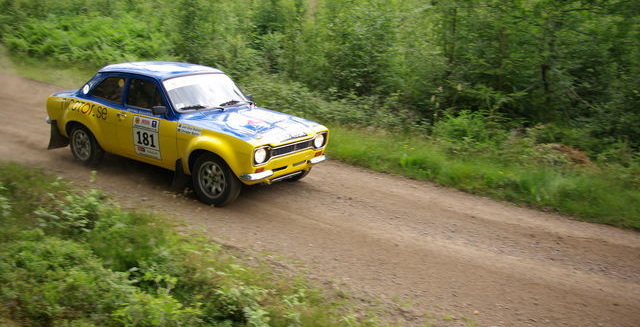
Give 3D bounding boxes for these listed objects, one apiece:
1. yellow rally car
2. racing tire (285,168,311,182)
[{"bbox_3d":[-1.855,-0.556,8.076,3.980,1.410,1.660,13,17,33],"label":"yellow rally car"},{"bbox_3d":[-0.439,-0.035,7.976,0.610,0.610,0.200,13,17,33],"label":"racing tire"}]

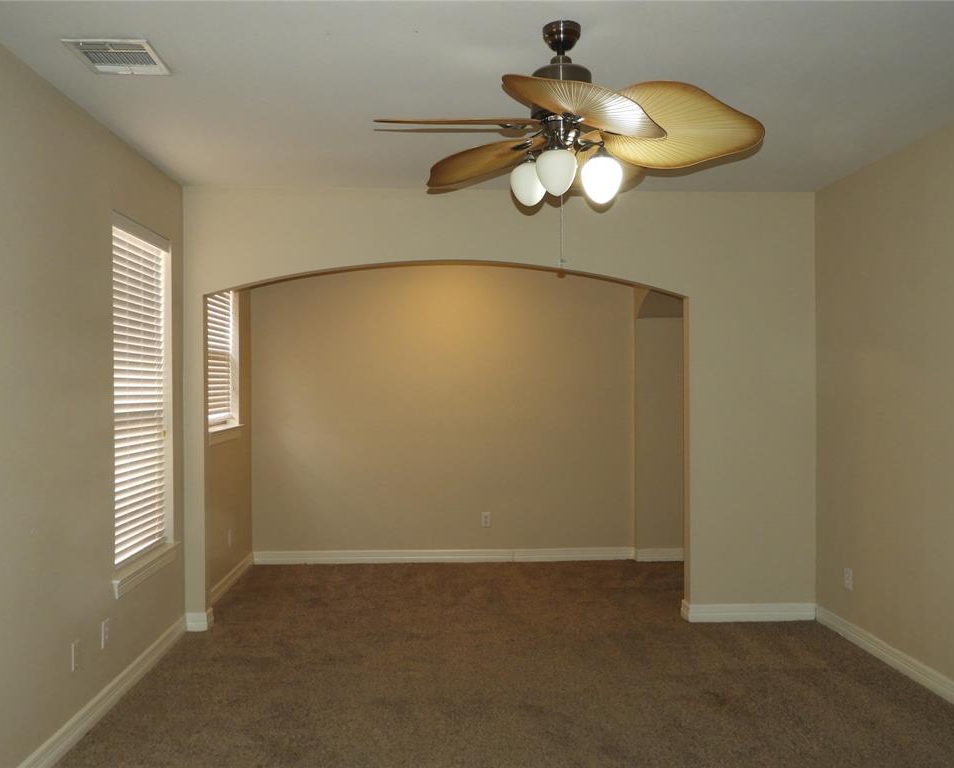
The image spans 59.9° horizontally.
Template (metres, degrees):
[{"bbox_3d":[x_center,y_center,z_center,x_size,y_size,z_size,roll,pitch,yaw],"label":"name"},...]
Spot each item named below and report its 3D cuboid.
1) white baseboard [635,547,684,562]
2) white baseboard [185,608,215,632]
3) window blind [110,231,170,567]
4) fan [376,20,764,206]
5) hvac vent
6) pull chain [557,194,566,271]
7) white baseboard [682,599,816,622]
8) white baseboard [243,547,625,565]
[{"bbox_3d":[1.545,1.436,6.937,0.409,0.103,0.018,0,0,-3],"label":"white baseboard"},{"bbox_3d":[-1.707,1.453,5.104,0.136,0.103,0.165,0,0,-3],"label":"white baseboard"},{"bbox_3d":[-1.821,0.050,4.360,0.055,1.685,0.850,0,0,-3],"label":"window blind"},{"bbox_3d":[0.314,-0.911,2.806,1.265,0.587,1.275,0,0,-3],"label":"fan"},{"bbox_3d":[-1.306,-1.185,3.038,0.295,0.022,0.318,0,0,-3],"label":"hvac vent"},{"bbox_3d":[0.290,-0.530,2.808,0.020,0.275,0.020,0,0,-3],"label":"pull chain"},{"bbox_3d":[1.734,1.435,5.261,0.827,0.103,0.155,0,0,-3],"label":"white baseboard"},{"bbox_3d":[-0.263,1.445,6.947,3.185,0.103,0.022,0,0,-3],"label":"white baseboard"}]

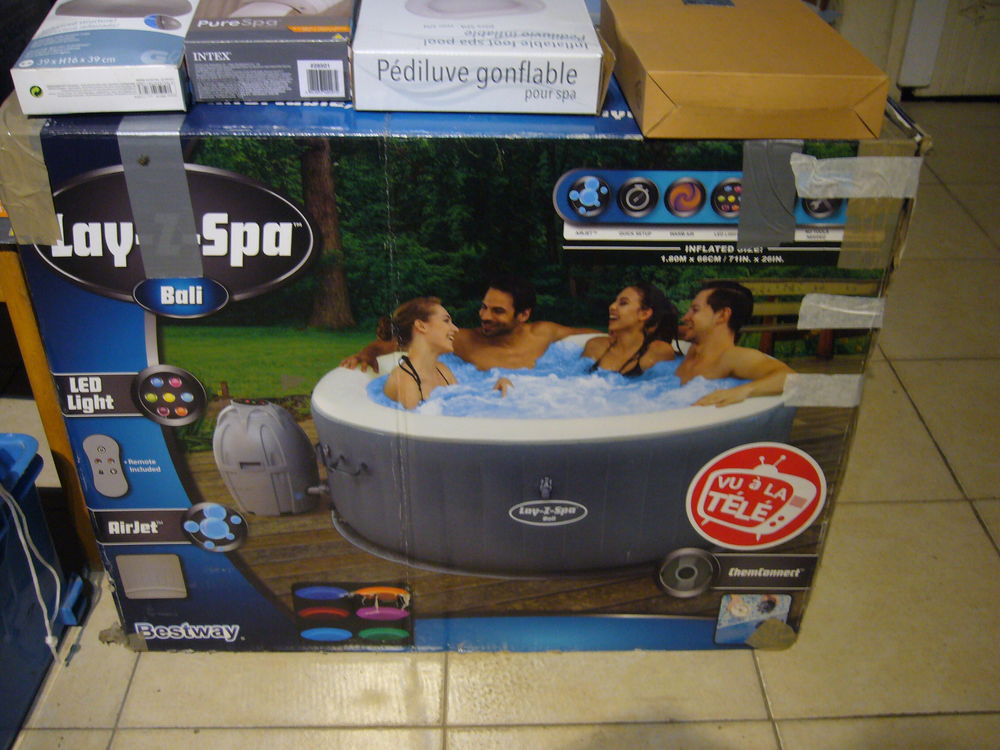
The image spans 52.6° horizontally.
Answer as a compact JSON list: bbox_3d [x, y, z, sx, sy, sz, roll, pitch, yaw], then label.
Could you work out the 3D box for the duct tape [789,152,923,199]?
[{"bbox_3d":[0.281,-0.158,0.803,0.105,0.038,0.012,0,34,0],"label":"duct tape"}]

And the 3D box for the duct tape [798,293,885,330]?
[{"bbox_3d":[0.296,-0.055,0.872,0.071,0.035,0.010,0,34,0],"label":"duct tape"}]

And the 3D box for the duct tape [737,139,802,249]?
[{"bbox_3d":[0.215,-0.146,0.812,0.051,0.096,0.008,0,34,0],"label":"duct tape"}]

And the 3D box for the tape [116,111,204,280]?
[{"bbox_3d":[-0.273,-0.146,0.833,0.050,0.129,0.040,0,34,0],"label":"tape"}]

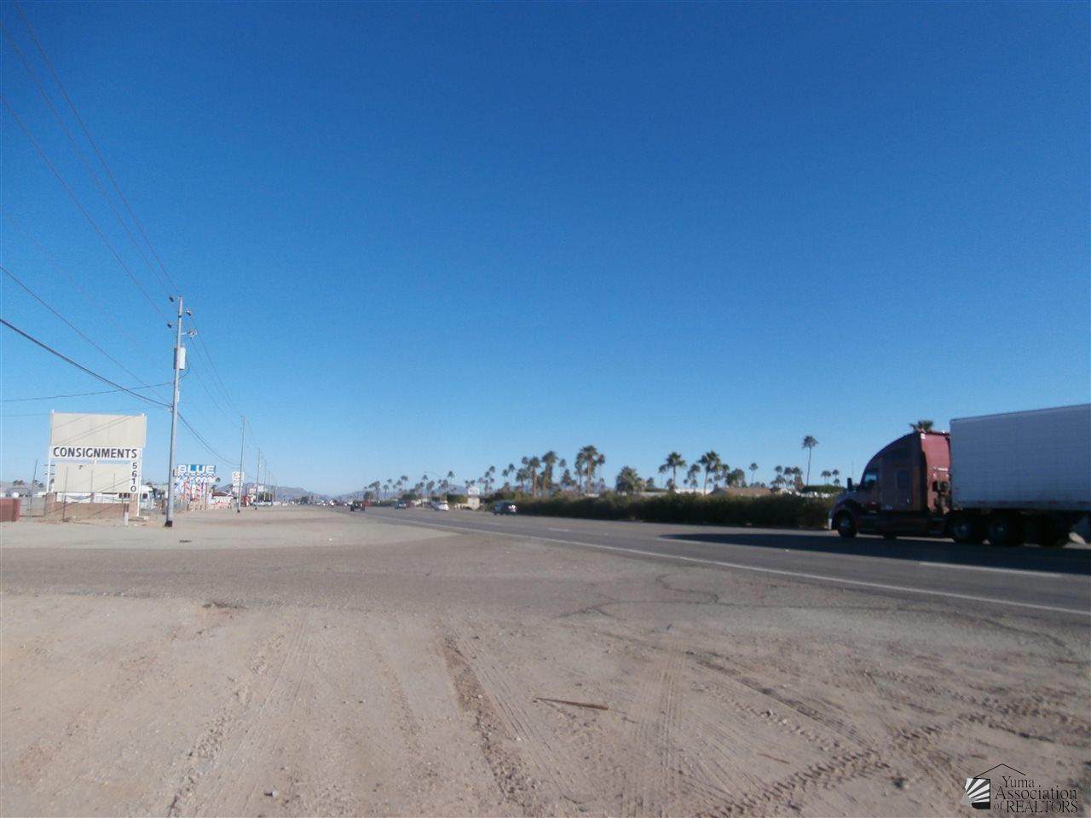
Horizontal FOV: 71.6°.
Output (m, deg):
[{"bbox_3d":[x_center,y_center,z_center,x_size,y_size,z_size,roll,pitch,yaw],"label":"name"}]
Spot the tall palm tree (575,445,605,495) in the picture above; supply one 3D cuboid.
[{"bbox_3d":[6.456,10.404,112.616,3.800,9.910,3.800,3,-8,-19],"label":"tall palm tree"}]

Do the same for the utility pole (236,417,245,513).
[{"bbox_3d":[-38.405,7.107,95.740,0.800,11.900,0.450,3,-8,-19],"label":"utility pole"}]

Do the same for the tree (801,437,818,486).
[{"bbox_3d":[43.687,10.798,125.790,2.700,12.700,2.700,3,-8,-19],"label":"tree"}]

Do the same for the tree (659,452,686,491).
[{"bbox_3d":[18.027,10.565,108.539,3.300,8.670,3.300,3,-8,-19],"label":"tree"}]

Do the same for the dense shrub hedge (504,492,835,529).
[{"bbox_3d":[5.231,8.019,61.209,2.200,1.850,54.500,3,-8,-19],"label":"dense shrub hedge"}]

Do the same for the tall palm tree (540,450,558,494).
[{"bbox_3d":[0.583,11.951,125.624,2.800,10.030,2.800,0,-7,0],"label":"tall palm tree"}]

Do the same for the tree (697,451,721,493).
[{"bbox_3d":[22.083,9.908,102.529,3.000,8.510,3.000,3,-8,-19],"label":"tree"}]

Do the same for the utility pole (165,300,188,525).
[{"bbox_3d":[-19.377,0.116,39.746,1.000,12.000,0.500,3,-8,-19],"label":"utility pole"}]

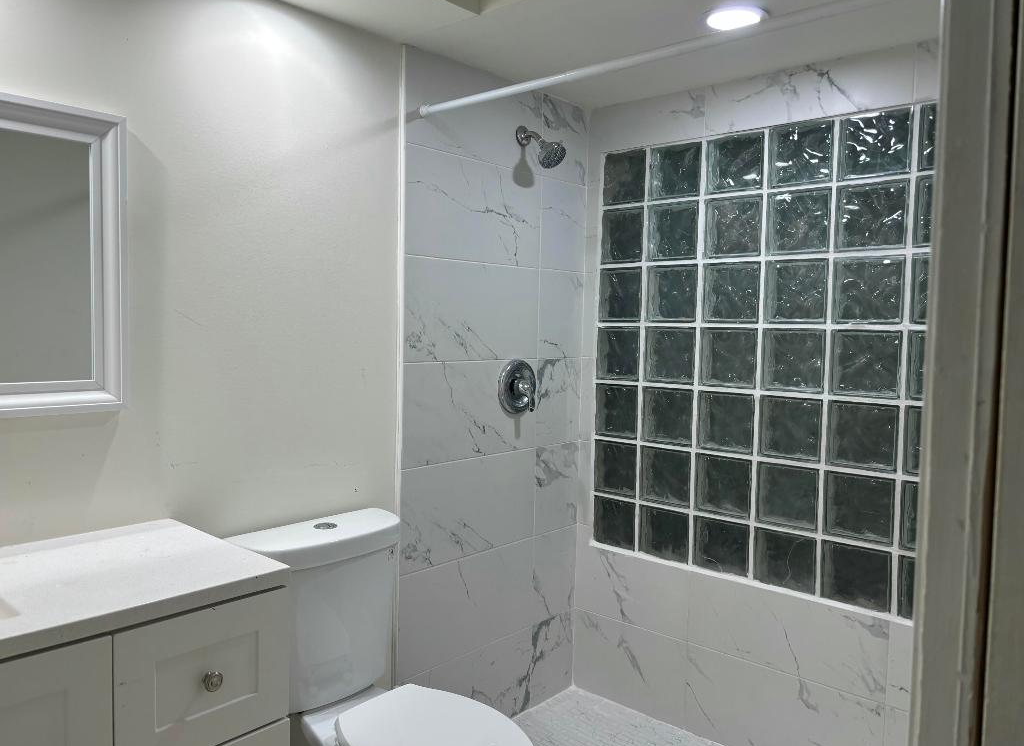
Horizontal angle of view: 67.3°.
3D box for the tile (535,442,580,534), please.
[{"bbox_3d":[0.158,0.408,2.721,0.010,0.304,0.245,4,4,42],"label":"tile"}]

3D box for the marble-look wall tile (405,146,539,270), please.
[{"bbox_3d":[-0.105,-0.491,2.357,0.012,0.306,0.602,4,4,41],"label":"marble-look wall tile"}]

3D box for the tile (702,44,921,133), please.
[{"bbox_3d":[0.841,-0.815,2.232,0.605,0.155,0.010,4,4,42],"label":"tile"}]

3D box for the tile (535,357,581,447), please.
[{"bbox_3d":[0.165,0.100,2.711,0.012,0.301,0.249,4,4,41],"label":"tile"}]

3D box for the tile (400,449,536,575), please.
[{"bbox_3d":[-0.122,0.421,2.408,0.010,0.304,0.593,4,4,42],"label":"tile"}]

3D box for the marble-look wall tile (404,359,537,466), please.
[{"bbox_3d":[-0.117,0.116,2.390,0.010,0.304,0.593,4,4,42],"label":"marble-look wall tile"}]

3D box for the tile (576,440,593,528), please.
[{"bbox_3d":[0.274,0.401,2.800,0.067,0.311,0.012,4,4,41],"label":"tile"}]

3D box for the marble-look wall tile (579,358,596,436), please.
[{"bbox_3d":[0.280,0.095,2.784,0.065,0.299,0.012,4,4,41],"label":"marble-look wall tile"}]

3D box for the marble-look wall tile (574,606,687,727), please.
[{"bbox_3d":[0.408,1.023,2.696,0.460,0.299,0.010,4,4,42],"label":"marble-look wall tile"}]

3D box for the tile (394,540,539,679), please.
[{"bbox_3d":[-0.130,0.726,2.426,0.012,0.308,0.602,4,4,41],"label":"tile"}]

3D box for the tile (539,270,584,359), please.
[{"bbox_3d":[0.171,-0.203,2.694,0.012,0.305,0.249,4,4,41],"label":"tile"}]

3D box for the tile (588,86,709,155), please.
[{"bbox_3d":[0.446,-0.842,2.600,0.459,0.167,0.012,4,4,41],"label":"tile"}]

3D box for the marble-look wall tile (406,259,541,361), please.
[{"bbox_3d":[-0.112,-0.189,2.372,0.010,0.304,0.593,4,4,42],"label":"marble-look wall tile"}]

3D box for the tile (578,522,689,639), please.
[{"bbox_3d":[0.414,0.721,2.679,0.460,0.304,0.010,4,4,42],"label":"tile"}]

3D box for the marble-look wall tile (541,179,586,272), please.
[{"bbox_3d":[0.177,-0.508,2.677,0.012,0.306,0.249,4,4,41],"label":"marble-look wall tile"}]

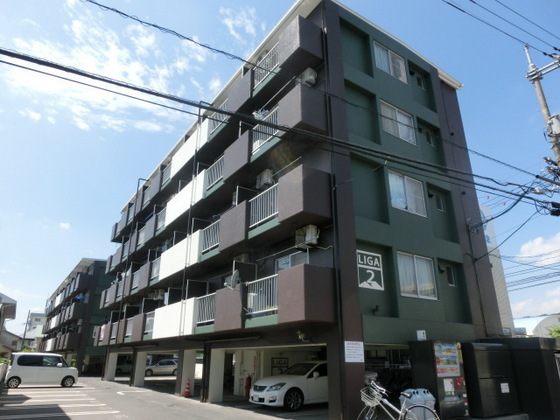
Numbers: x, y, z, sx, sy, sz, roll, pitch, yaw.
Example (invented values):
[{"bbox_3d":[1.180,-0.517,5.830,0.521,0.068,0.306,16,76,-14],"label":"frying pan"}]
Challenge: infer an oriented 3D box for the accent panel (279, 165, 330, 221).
[{"bbox_3d":[0.722,-0.334,11.249,1.007,1.369,1.127,14,-25,-32],"label":"accent panel"}]

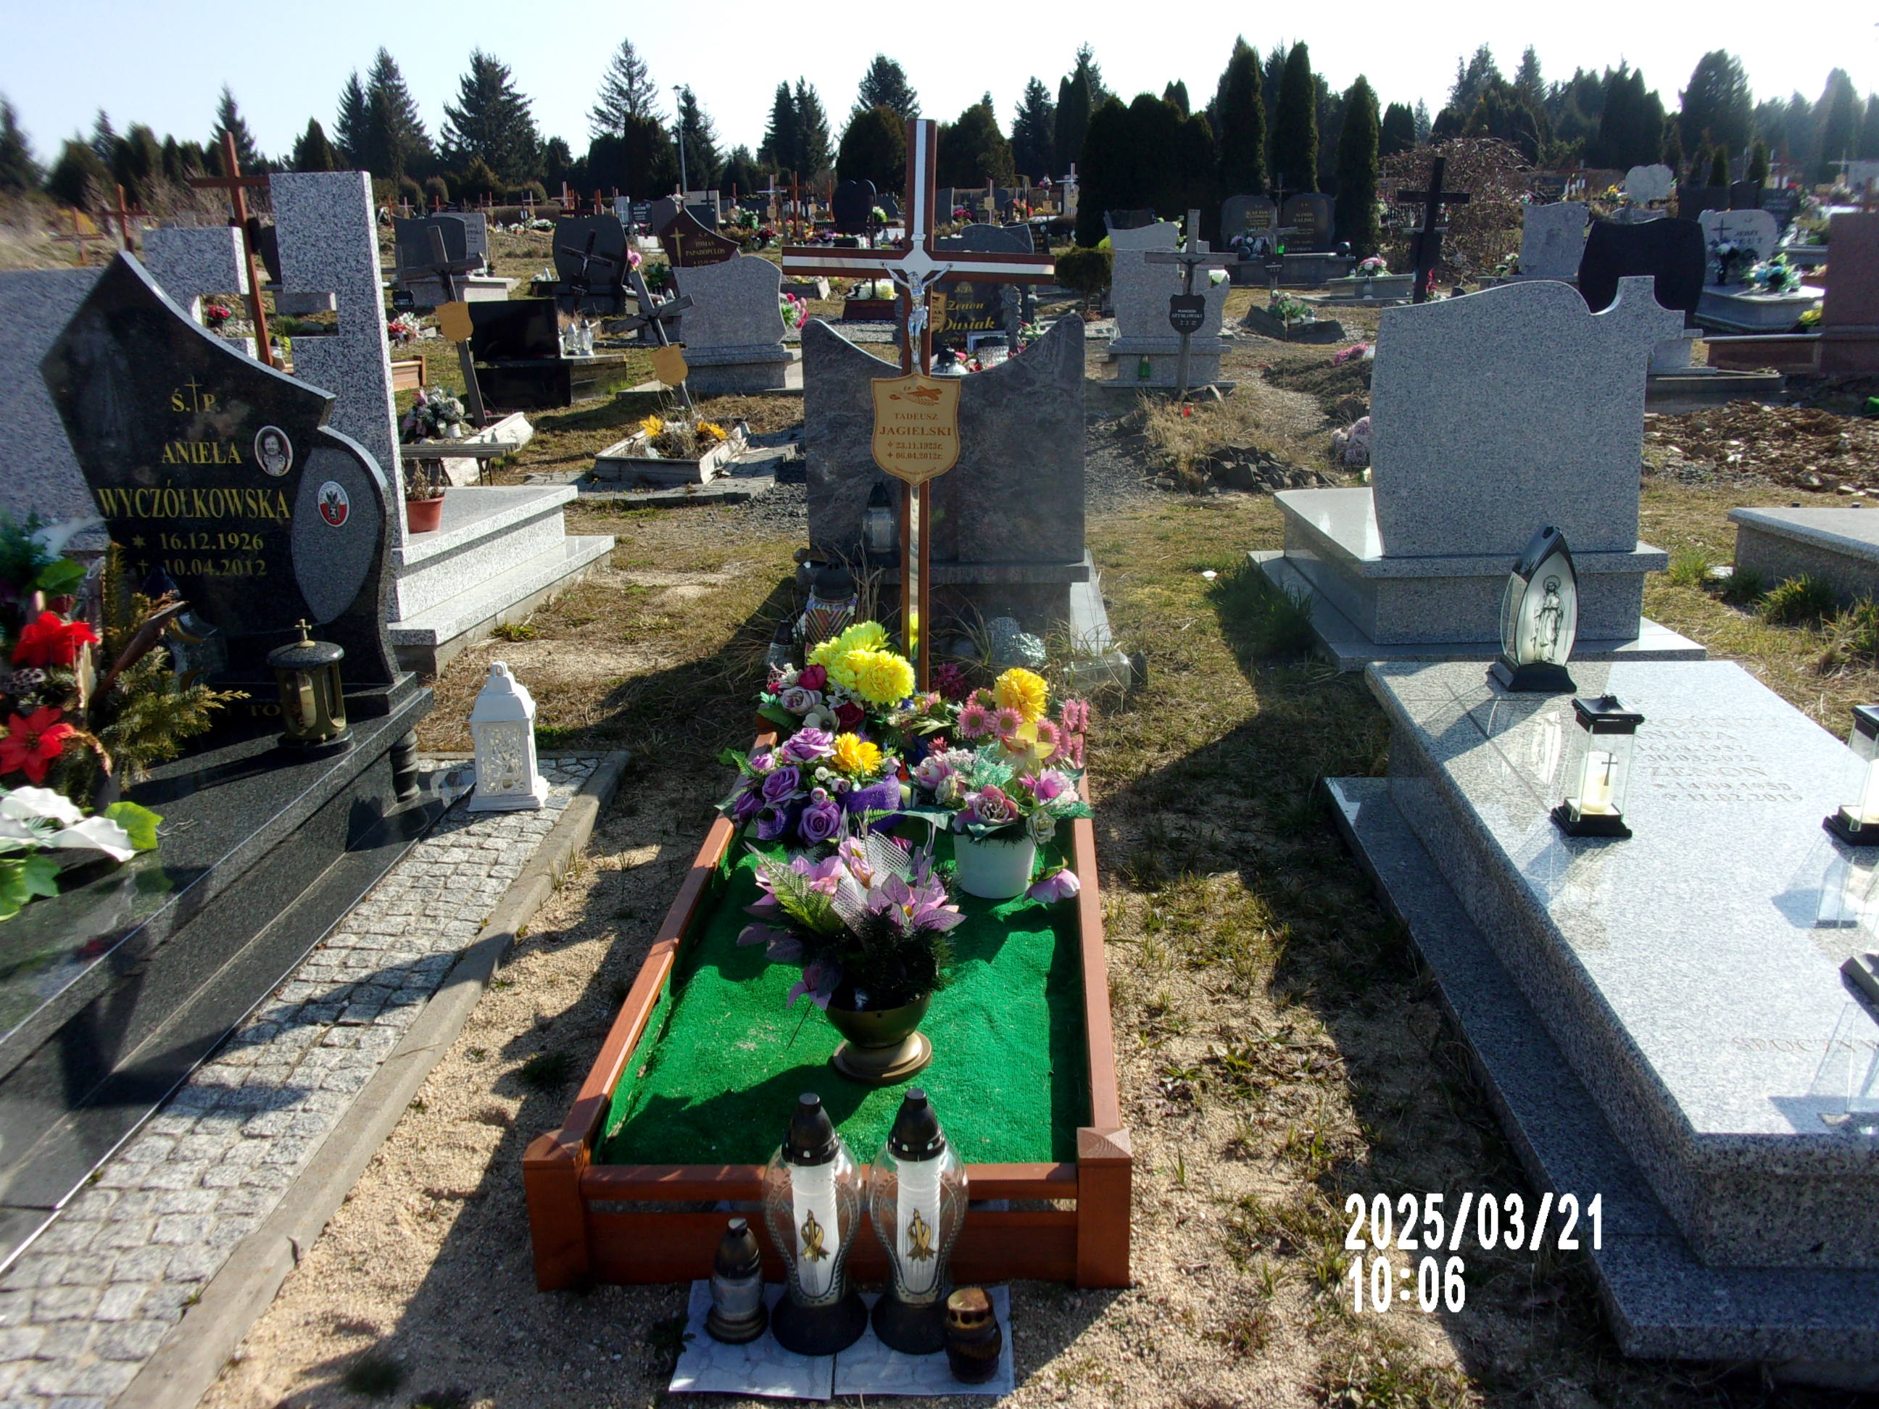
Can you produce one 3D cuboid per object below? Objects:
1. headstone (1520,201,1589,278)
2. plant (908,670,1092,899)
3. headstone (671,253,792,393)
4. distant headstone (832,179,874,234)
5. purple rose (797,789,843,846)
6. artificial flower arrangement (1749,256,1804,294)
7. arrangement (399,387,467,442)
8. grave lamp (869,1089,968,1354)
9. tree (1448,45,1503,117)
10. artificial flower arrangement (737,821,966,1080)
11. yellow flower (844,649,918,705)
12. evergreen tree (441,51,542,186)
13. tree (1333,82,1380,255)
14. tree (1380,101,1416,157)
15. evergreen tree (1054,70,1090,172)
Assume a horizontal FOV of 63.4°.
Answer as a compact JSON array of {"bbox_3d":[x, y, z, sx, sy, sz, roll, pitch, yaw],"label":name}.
[{"bbox_3d":[6.984,-5.280,17.300,0.760,0.860,0.120,-1,16,3],"label":"headstone"},{"bbox_3d":[0.130,0.159,3.287,0.380,0.477,0.340,0,19,3],"label":"plant"},{"bbox_3d":[-1.716,-3.144,12.514,0.980,1.107,0.280,0,19,3],"label":"headstone"},{"bbox_3d":[-1.400,-8.173,25.000,0.720,0.900,0.120,0,16,5],"label":"distant headstone"},{"bbox_3d":[-0.255,0.247,3.240,0.092,0.098,0.075,-3,16,-5],"label":"purple rose"},{"bbox_3d":[7.604,-3.898,13.800,0.493,0.317,0.420,-1,15,5],"label":"artificial flower arrangement"},{"bbox_3d":[-2.903,-1.651,8.700,0.370,0.320,0.320,-1,16,3],"label":"arrangement"},{"bbox_3d":[-0.029,0.723,2.145,0.139,0.370,0.139,0,16,5],"label":"grave lamp"},{"bbox_3d":[31.031,-33.388,87.904,3.600,8.793,3.600,0,19,3],"label":"tree"},{"bbox_3d":[-0.133,0.423,2.605,0.365,0.400,0.330,-1,16,3],"label":"artificial flower arrangement"},{"bbox_3d":[-0.132,-0.062,3.370,0.150,0.130,0.130,-1,15,5],"label":"yellow flower"},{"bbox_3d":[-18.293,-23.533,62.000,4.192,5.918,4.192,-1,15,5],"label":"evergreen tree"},{"bbox_3d":[5.550,-7.082,20.200,0.620,2.500,0.620,-1,16,3],"label":"tree"},{"bbox_3d":[15.772,-18.547,52.341,1.350,4.106,1.350,0,19,3],"label":"tree"},{"bbox_3d":[4.633,-19.835,53.000,1.250,4.400,1.250,0,16,5],"label":"evergreen tree"}]

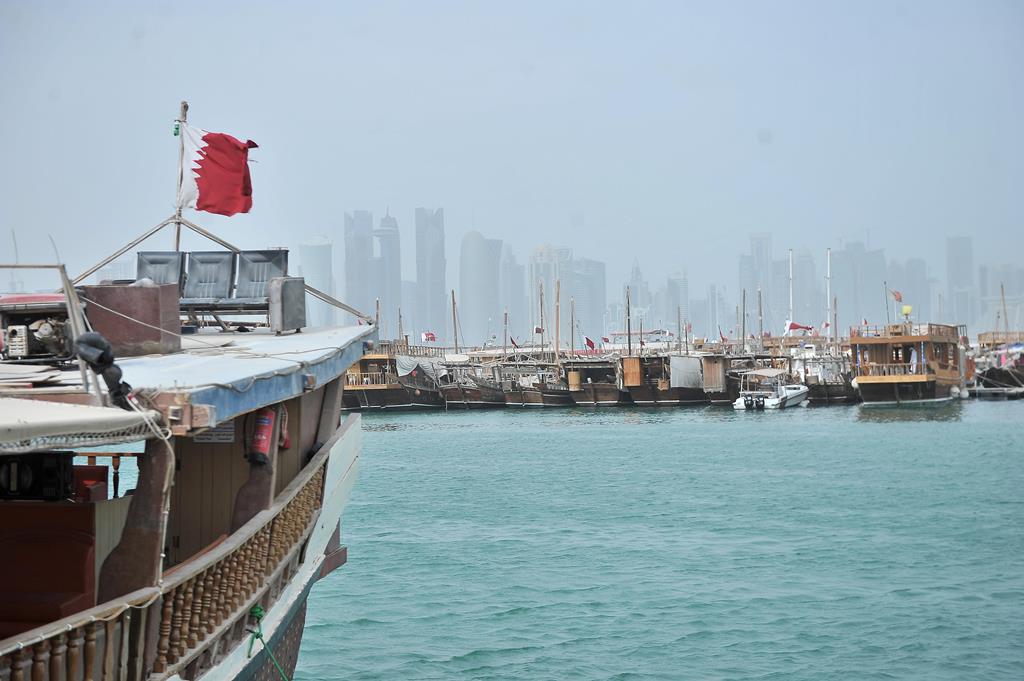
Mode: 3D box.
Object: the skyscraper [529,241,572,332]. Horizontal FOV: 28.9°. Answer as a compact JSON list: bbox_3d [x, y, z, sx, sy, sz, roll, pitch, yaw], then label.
[{"bbox_3d":[75.220,-93.564,4100.000,66.000,206.000,52.000,-1,0,0],"label":"skyscraper"}]

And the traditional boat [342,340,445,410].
[{"bbox_3d":[-8.268,2.313,140.000,5.500,4.800,17.000,-1,0,17],"label":"traditional boat"}]

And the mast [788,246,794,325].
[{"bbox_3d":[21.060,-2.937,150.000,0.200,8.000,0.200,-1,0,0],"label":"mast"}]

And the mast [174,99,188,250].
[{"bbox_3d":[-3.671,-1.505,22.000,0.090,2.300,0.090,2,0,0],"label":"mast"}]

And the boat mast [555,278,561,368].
[{"bbox_3d":[3.202,-1.196,140.000,0.240,6.400,0.240,1,-1,0],"label":"boat mast"}]

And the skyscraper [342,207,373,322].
[{"bbox_3d":[-273.900,-107.864,3550.000,50.000,245.000,45.000,-1,0,0],"label":"skyscraper"}]

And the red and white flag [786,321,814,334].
[{"bbox_3d":[21.027,-0.947,145.000,2.000,1.000,0.350,0,-1,0],"label":"red and white flag"}]

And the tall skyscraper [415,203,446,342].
[{"bbox_3d":[-127.811,-87.388,3120.000,44.000,240.000,42.000,0,-1,-2],"label":"tall skyscraper"}]

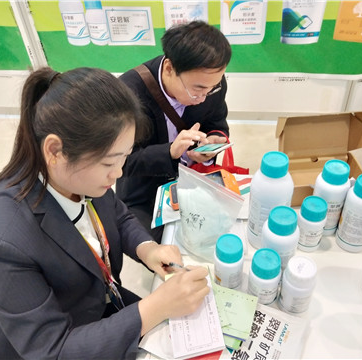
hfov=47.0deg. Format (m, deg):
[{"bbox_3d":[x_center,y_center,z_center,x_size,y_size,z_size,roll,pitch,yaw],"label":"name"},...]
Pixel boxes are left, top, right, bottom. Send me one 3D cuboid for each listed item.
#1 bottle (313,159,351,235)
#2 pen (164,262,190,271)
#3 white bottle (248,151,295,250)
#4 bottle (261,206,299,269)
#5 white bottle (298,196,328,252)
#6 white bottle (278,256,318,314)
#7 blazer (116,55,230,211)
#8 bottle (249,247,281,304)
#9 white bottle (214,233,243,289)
[{"bbox_3d":[0.345,0.042,0.964,0.075,0.180,0.075,14,42,20],"label":"bottle"},{"bbox_3d":[0.015,0.186,0.836,0.011,0.140,0.011,-49,48,4],"label":"pen"},{"bbox_3d":[0.200,0.047,0.928,0.093,0.232,0.093,7,41,12],"label":"white bottle"},{"bbox_3d":[0.208,0.134,0.876,0.077,0.163,0.077,9,41,14],"label":"bottle"},{"bbox_3d":[0.294,0.100,0.940,0.060,0.125,0.060,12,42,18],"label":"white bottle"},{"bbox_3d":[0.234,0.208,0.828,0.063,0.108,0.063,12,42,18],"label":"white bottle"},{"bbox_3d":[-0.045,-0.135,1.427,0.500,0.580,0.460,-23,43,-23],"label":"blazer"},{"bbox_3d":[0.171,0.196,0.847,0.064,0.107,0.064,8,41,13],"label":"bottle"},{"bbox_3d":[0.102,0.172,0.878,0.062,0.110,0.062,3,40,7],"label":"white bottle"}]

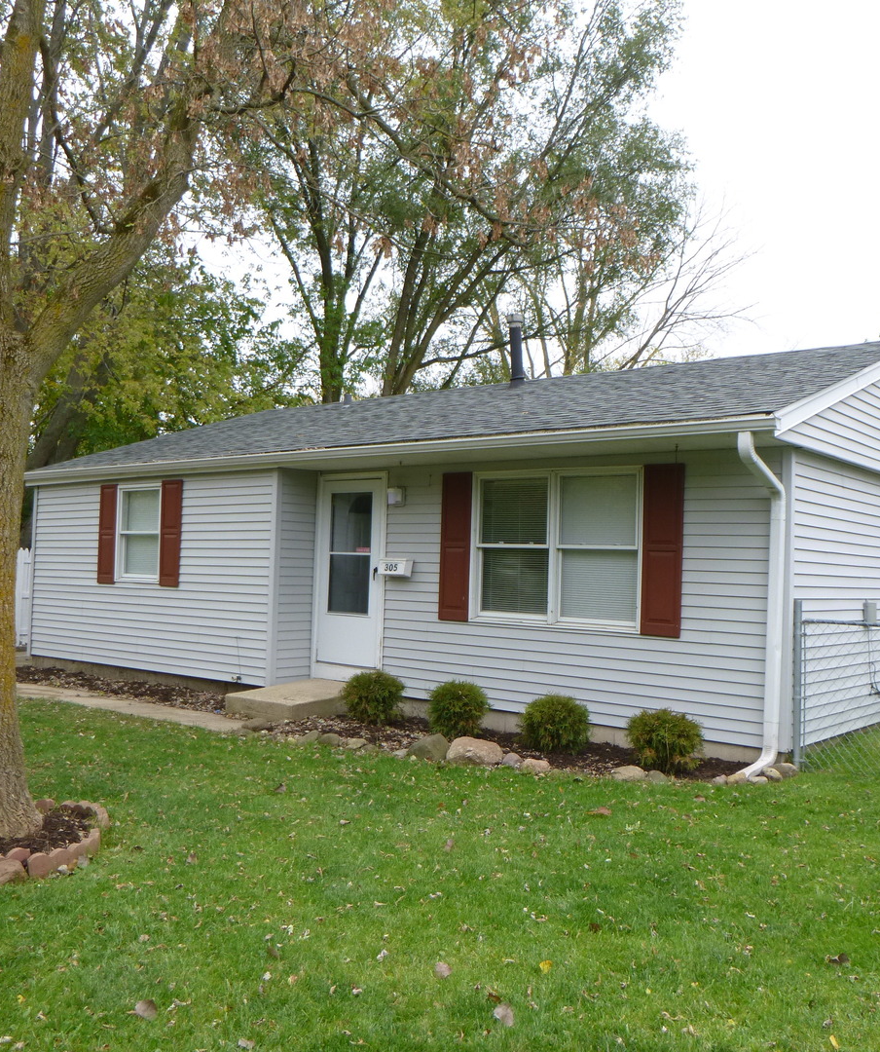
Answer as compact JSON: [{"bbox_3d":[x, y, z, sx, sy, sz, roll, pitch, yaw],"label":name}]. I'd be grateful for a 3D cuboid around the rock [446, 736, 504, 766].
[{"bbox_3d":[0.280,1.797,8.086,0.464,0.210,0.301,2,-3,2],"label":"rock"}]

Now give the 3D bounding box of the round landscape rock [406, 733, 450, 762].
[{"bbox_3d":[-0.101,1.779,8.145,0.353,0.225,0.265,2,-3,0],"label":"round landscape rock"}]

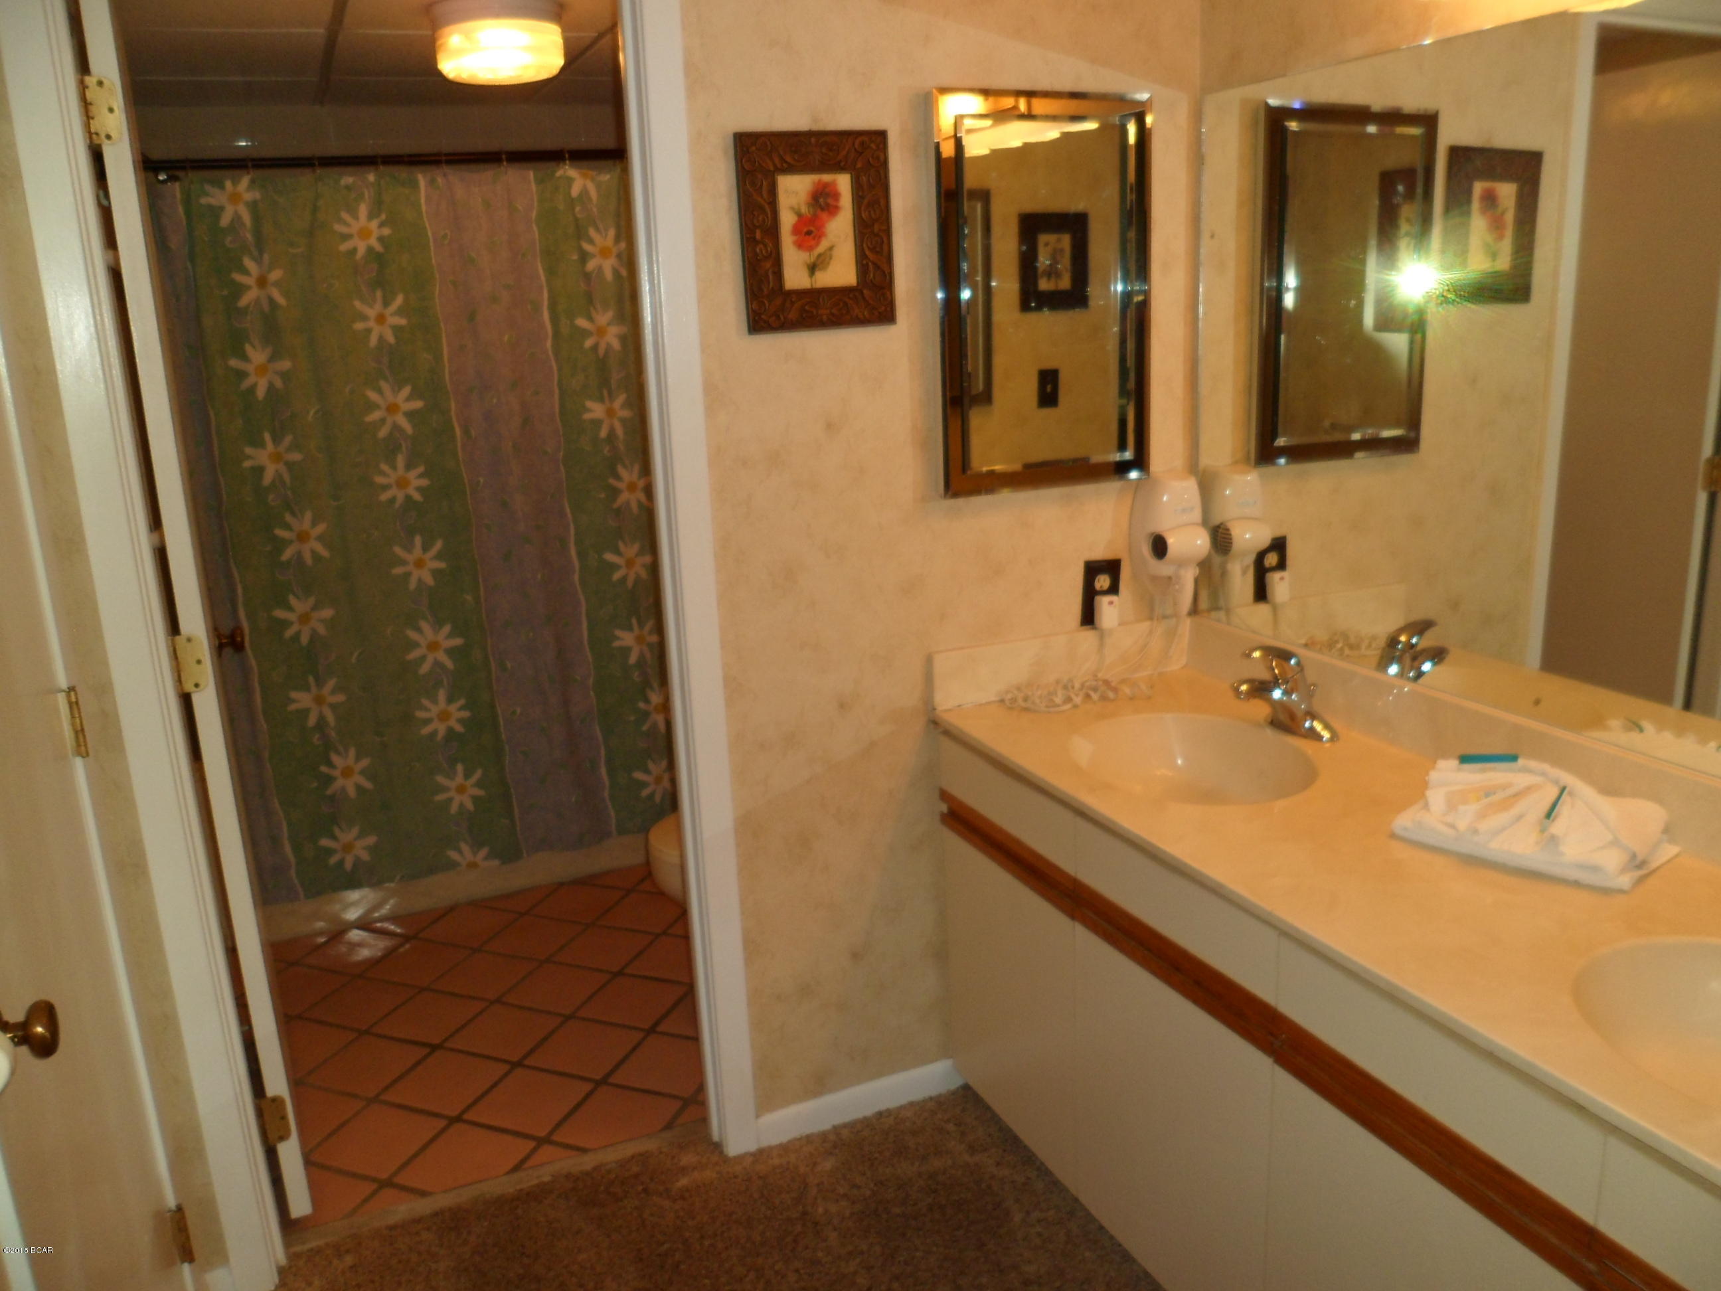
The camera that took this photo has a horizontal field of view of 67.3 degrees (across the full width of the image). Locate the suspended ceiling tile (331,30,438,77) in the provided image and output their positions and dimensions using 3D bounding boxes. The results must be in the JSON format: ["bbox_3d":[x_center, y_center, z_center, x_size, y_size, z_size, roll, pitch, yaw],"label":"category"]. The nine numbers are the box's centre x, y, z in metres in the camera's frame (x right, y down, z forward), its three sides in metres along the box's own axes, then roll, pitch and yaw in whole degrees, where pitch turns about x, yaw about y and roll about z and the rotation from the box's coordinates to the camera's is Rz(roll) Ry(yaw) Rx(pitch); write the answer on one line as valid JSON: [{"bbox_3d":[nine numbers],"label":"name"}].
[{"bbox_3d":[-0.977,-1.430,3.127,0.600,0.016,0.600,-9,16,-23],"label":"suspended ceiling tile"}]

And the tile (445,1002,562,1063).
[{"bbox_3d":[-0.780,0.859,2.856,0.190,0.012,0.190,3,16,21],"label":"tile"}]

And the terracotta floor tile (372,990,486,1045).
[{"bbox_3d":[-0.969,0.848,2.928,0.190,0.012,0.190,3,16,21],"label":"terracotta floor tile"}]

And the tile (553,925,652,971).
[{"bbox_3d":[-0.637,0.759,3.220,0.190,0.012,0.190,3,16,21],"label":"tile"}]

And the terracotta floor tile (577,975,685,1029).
[{"bbox_3d":[-0.519,0.820,2.961,0.190,0.012,0.190,3,16,21],"label":"terracotta floor tile"}]

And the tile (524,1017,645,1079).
[{"bbox_3d":[-0.591,0.870,2.784,0.190,0.012,0.190,3,16,21],"label":"tile"}]

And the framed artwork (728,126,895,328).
[{"bbox_3d":[-0.067,-0.663,2.077,0.251,0.301,0.022,-10,16,-22],"label":"framed artwork"}]

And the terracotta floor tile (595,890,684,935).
[{"bbox_3d":[-0.565,0.709,3.402,0.190,0.012,0.190,3,16,21],"label":"terracotta floor tile"}]

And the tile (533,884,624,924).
[{"bbox_3d":[-0.754,0.698,3.473,0.190,0.012,0.190,3,16,21],"label":"tile"}]

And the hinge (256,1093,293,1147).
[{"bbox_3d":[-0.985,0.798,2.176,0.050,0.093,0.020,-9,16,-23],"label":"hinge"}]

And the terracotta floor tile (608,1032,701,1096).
[{"bbox_3d":[-0.402,0.881,2.713,0.190,0.012,0.190,3,16,21],"label":"terracotta floor tile"}]

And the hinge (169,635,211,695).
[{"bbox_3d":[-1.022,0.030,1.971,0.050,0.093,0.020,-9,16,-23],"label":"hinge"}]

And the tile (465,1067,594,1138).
[{"bbox_3d":[-0.664,0.921,2.602,0.190,0.012,0.190,3,16,21],"label":"tile"}]

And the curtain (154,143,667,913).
[{"bbox_3d":[-0.889,-0.288,3.348,1.460,1.770,0.070,-9,16,-23],"label":"curtain"}]

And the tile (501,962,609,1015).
[{"bbox_3d":[-0.708,0.809,3.038,0.190,0.012,0.190,3,16,21],"label":"tile"}]

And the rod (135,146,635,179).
[{"bbox_3d":[-0.909,-1.185,3.125,1.500,0.026,0.026,-9,16,-23],"label":"rod"}]

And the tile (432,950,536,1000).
[{"bbox_3d":[-0.897,0.797,3.107,0.190,0.012,0.190,3,16,21],"label":"tile"}]

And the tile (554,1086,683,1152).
[{"bbox_3d":[-0.474,0.931,2.531,0.190,0.012,0.190,3,16,21],"label":"tile"}]

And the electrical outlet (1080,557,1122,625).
[{"bbox_3d":[0.462,-0.099,2.461,0.082,0.123,0.010,-9,16,-23],"label":"electrical outlet"}]

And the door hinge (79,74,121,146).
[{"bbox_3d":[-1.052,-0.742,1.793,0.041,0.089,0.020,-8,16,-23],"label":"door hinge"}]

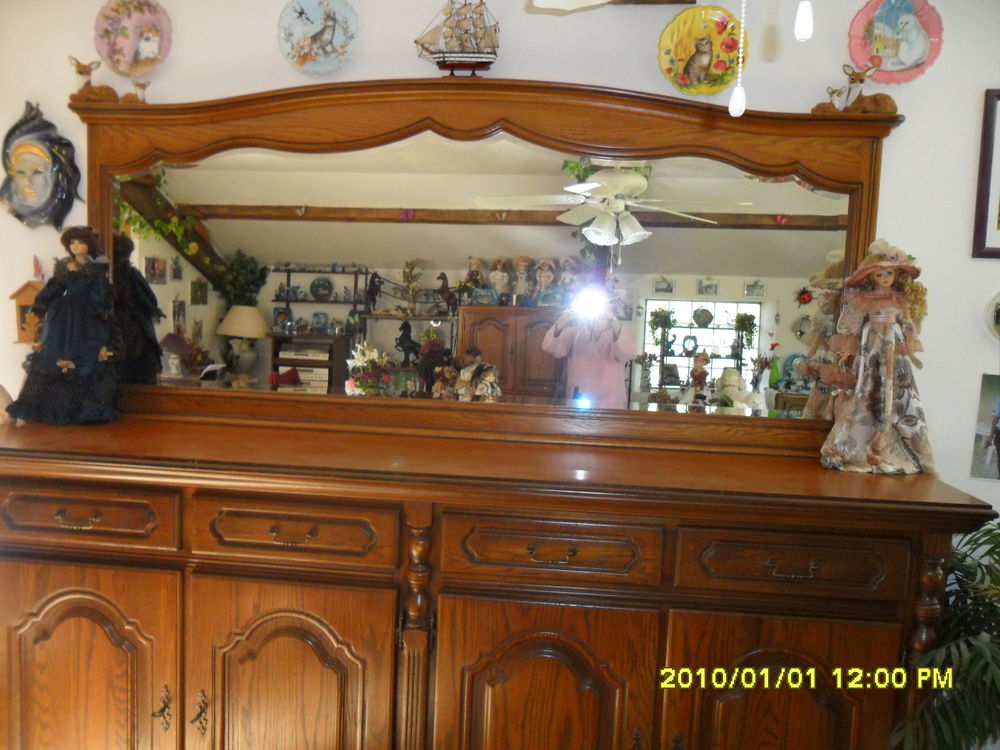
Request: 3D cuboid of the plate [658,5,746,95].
[{"bbox_3d":[0.479,-0.770,1.845,0.206,0.209,0.025,3,5,6],"label":"plate"}]

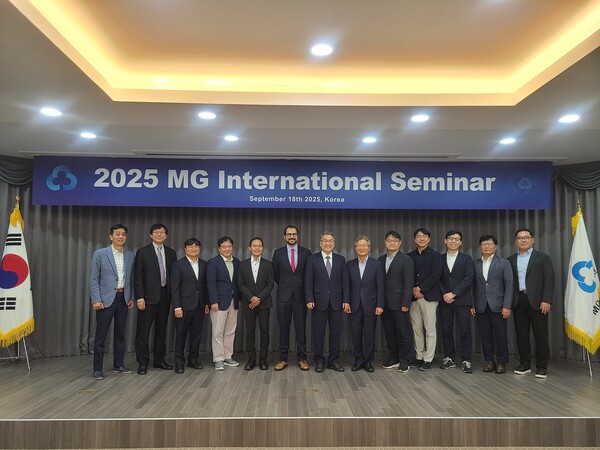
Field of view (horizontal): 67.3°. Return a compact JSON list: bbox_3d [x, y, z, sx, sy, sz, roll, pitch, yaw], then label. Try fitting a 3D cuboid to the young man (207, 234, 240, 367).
[{"bbox_3d":[-0.975,0.973,5.749,0.470,1.659,0.360,3,-6,-32],"label":"young man"}]

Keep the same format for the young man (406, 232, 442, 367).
[{"bbox_3d":[1.630,0.932,5.881,0.480,1.778,0.360,-2,-6,24],"label":"young man"}]

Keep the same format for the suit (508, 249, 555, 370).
[{"bbox_3d":[2.792,1.001,5.436,0.550,1.435,0.330,-3,-6,34],"label":"suit"}]

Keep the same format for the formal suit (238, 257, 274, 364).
[{"bbox_3d":[-0.551,1.066,5.707,0.470,1.331,0.310,1,-5,-6],"label":"formal suit"}]

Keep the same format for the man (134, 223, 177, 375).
[{"bbox_3d":[-1.803,0.873,5.628,0.530,1.817,0.350,5,-7,-40],"label":"man"}]

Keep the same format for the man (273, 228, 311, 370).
[{"bbox_3d":[-0.095,0.901,5.729,0.510,1.796,0.320,1,-5,-4],"label":"man"}]

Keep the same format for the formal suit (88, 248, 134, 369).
[{"bbox_3d":[-2.258,0.990,5.401,0.510,1.500,0.340,4,-6,-33],"label":"formal suit"}]

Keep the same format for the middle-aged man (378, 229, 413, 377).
[{"bbox_3d":[1.212,0.933,5.662,0.490,1.722,0.360,-3,-6,30],"label":"middle-aged man"}]

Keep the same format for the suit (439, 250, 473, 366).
[{"bbox_3d":[1.994,1.046,5.742,0.480,1.378,0.340,-2,-6,27],"label":"suit"}]

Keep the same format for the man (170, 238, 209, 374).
[{"bbox_3d":[-1.393,0.979,5.686,0.480,1.620,0.340,3,-6,-27],"label":"man"}]

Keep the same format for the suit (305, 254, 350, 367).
[{"bbox_3d":[0.332,1.029,5.647,0.560,1.367,0.300,0,-5,0],"label":"suit"}]

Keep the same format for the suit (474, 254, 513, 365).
[{"bbox_3d":[2.396,1.030,5.581,0.500,1.327,0.310,-3,-6,31],"label":"suit"}]

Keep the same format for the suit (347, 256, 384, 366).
[{"bbox_3d":[0.826,1.087,5.686,0.480,1.363,0.290,-1,-5,13],"label":"suit"}]

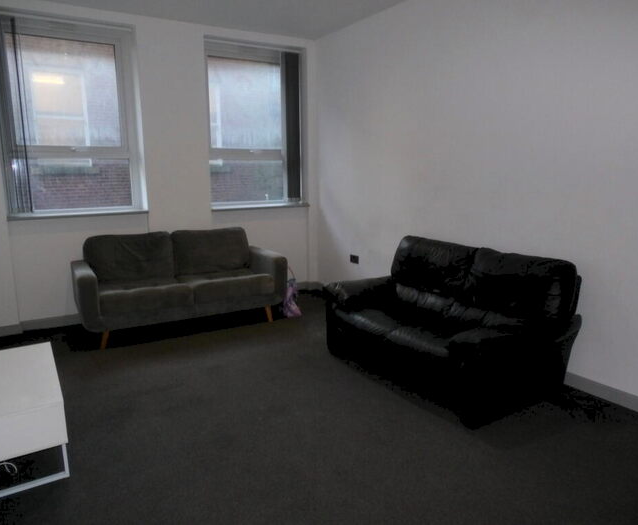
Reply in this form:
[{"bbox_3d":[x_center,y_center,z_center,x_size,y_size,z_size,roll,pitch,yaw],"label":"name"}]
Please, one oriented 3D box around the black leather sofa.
[{"bbox_3d":[0.813,0.338,3.319,0.890,0.843,1.500,-7,12,-30],"label":"black leather sofa"}]

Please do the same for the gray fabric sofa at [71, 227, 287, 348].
[{"bbox_3d":[-1.232,0.151,4.432,1.754,0.833,0.781,-6,12,-28],"label":"gray fabric sofa"}]

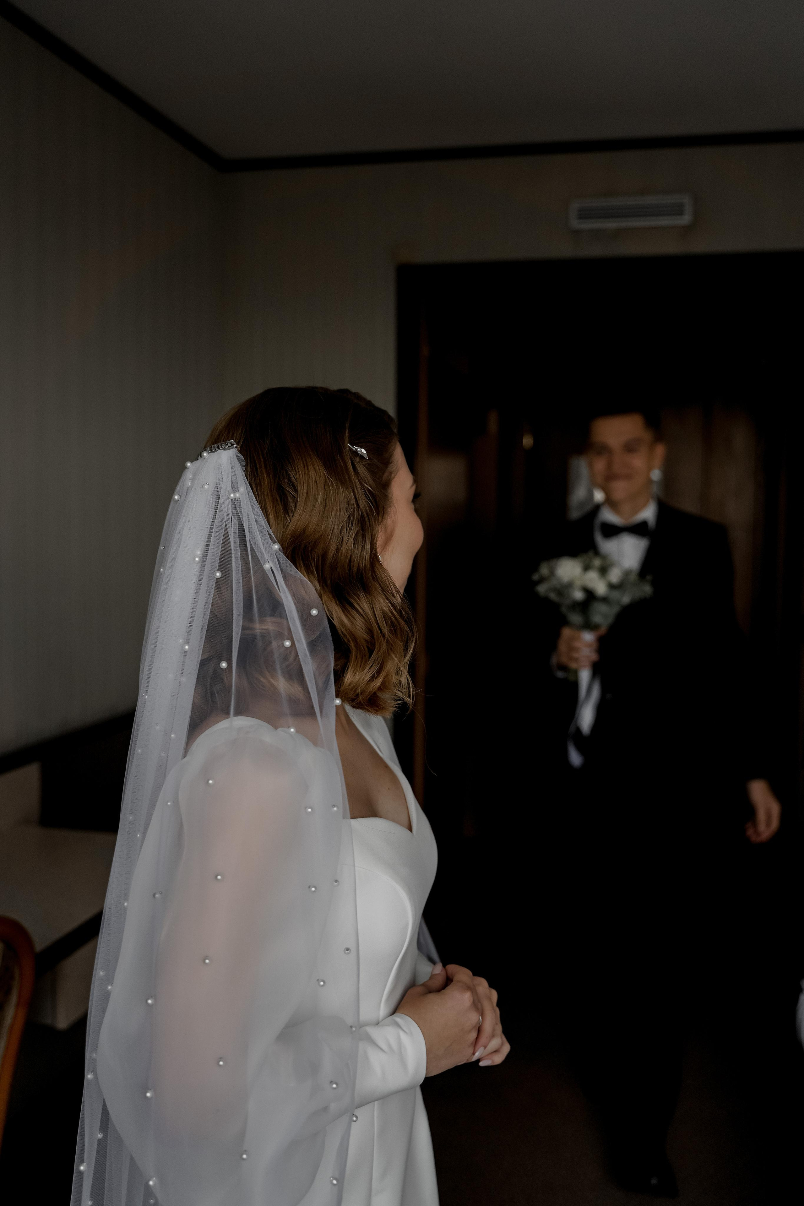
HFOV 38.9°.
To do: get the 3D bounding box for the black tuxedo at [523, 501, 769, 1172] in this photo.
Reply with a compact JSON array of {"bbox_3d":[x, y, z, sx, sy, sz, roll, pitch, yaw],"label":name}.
[{"bbox_3d":[0.580,0.535,2.710,0.550,1.480,0.430,2,4,12],"label":"black tuxedo"}]

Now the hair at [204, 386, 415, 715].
[{"bbox_3d":[-0.103,-0.058,1.260,0.235,0.355,0.235,4,5,37],"label":"hair"}]

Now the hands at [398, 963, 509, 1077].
[{"bbox_3d":[0.057,0.452,1.235,0.122,0.117,0.115,1,4,-3],"label":"hands"}]

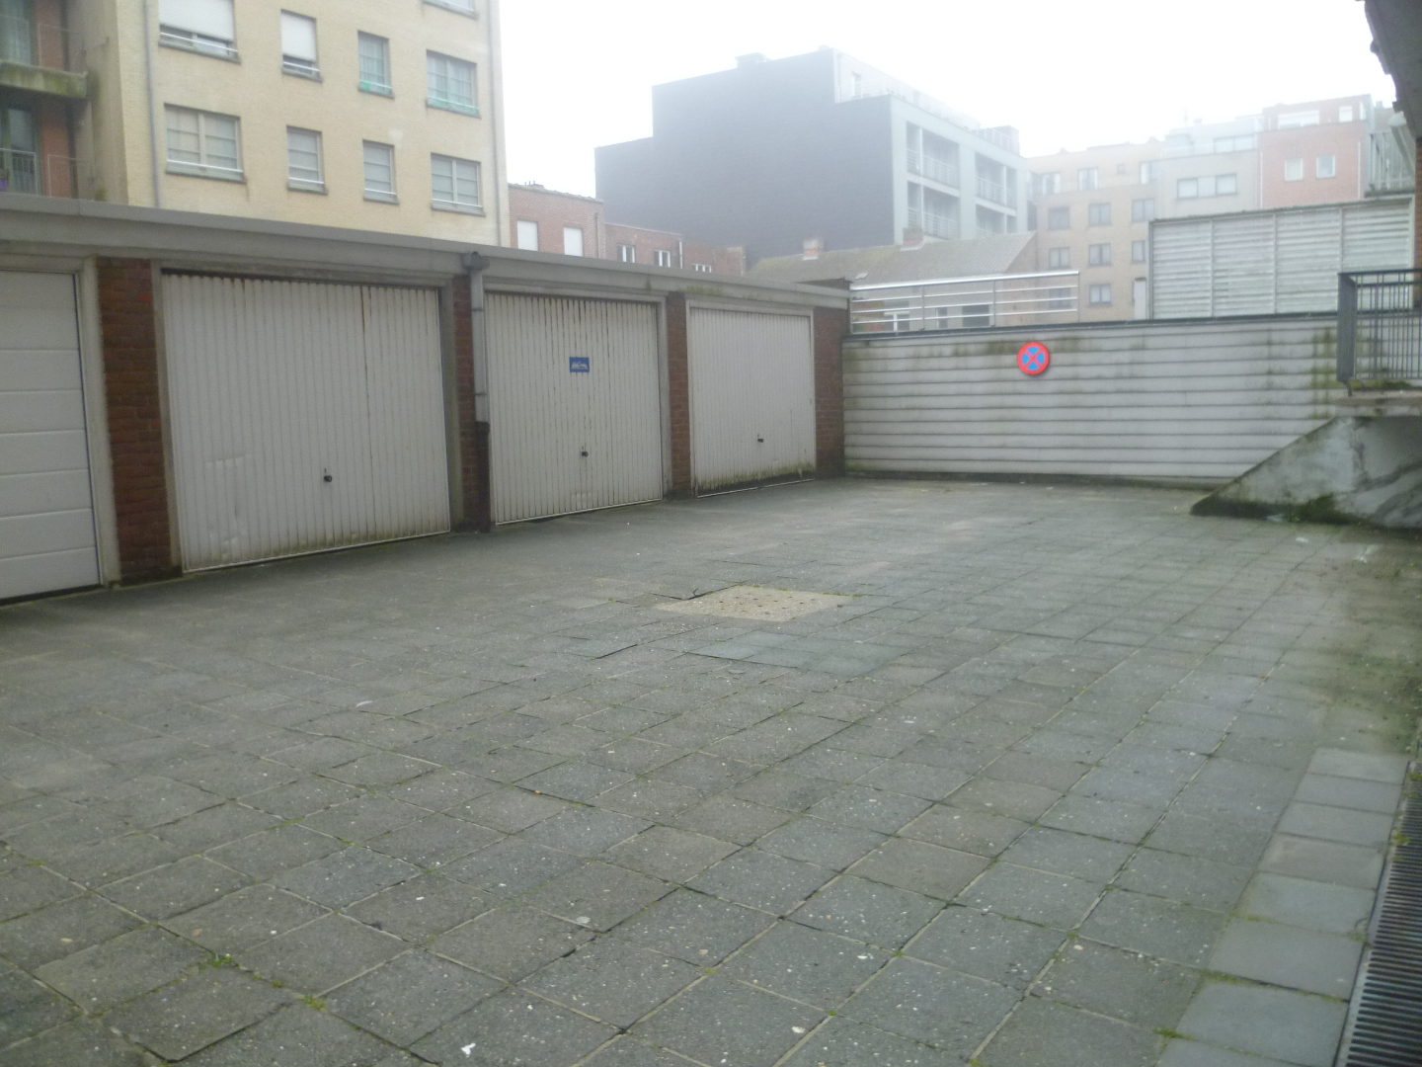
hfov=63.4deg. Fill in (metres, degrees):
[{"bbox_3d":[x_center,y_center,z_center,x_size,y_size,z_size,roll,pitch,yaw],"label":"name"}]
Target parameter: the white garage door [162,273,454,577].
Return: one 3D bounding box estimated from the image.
[{"bbox_3d":[-3.020,-0.893,8.942,0.070,2.066,2.416,4,9,36],"label":"white garage door"}]

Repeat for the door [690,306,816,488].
[{"bbox_3d":[0.538,-1.575,13.714,0.070,2.080,2.506,4,9,36],"label":"door"}]

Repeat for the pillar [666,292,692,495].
[{"bbox_3d":[-0.437,-1.484,12.550,0.320,2.248,0.380,4,9,36],"label":"pillar"}]

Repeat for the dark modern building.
[{"bbox_3d":[6.330,-16.681,68.729,19.000,18.100,17.300,4,9,36],"label":"dark modern building"}]

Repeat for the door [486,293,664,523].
[{"bbox_3d":[-1.271,-1.246,11.286,0.070,2.057,2.399,4,9,36],"label":"door"}]

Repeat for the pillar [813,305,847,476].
[{"bbox_3d":[1.459,-1.837,15.094,0.320,2.224,0.667,4,9,36],"label":"pillar"}]

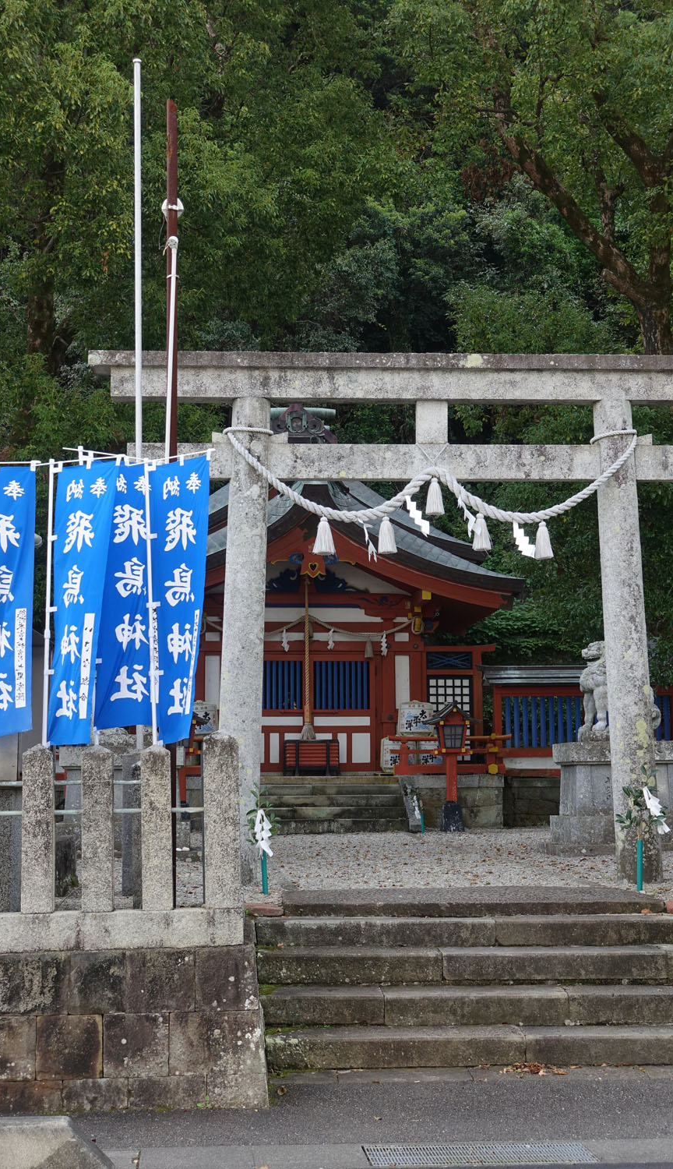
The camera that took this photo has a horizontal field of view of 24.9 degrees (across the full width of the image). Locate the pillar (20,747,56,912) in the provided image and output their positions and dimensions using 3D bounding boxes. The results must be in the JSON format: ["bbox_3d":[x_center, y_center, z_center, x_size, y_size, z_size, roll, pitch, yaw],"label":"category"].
[{"bbox_3d":[-1.586,1.304,8.168,0.168,0.887,0.155,0,-7,-5],"label":"pillar"}]

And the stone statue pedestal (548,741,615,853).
[{"bbox_3d":[2.875,2.120,15.379,1.250,1.058,1.150,0,-6,-3],"label":"stone statue pedestal"}]

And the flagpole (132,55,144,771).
[{"bbox_3d":[-1.514,-1.197,11.686,0.055,6.000,0.055,-1,-7,-3],"label":"flagpole"}]

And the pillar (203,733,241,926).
[{"bbox_3d":[-0.616,1.276,8.139,0.185,0.963,0.175,0,-6,-7],"label":"pillar"}]

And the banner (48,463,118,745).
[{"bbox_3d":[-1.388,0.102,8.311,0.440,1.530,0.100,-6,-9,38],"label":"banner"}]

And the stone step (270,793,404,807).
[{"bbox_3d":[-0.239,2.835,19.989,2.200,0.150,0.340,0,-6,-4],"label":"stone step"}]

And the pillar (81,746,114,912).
[{"bbox_3d":[-1.258,1.278,8.024,0.160,0.856,0.155,0,-6,-7],"label":"pillar"}]

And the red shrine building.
[{"bbox_3d":[-0.336,0.767,24.955,6.188,4.627,4.100,0,-7,-2],"label":"red shrine building"}]

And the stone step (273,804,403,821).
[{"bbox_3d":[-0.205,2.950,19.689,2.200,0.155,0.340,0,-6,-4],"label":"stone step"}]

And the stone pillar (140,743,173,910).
[{"bbox_3d":[-0.963,1.300,8.219,0.167,0.878,0.155,0,-7,-5],"label":"stone pillar"}]

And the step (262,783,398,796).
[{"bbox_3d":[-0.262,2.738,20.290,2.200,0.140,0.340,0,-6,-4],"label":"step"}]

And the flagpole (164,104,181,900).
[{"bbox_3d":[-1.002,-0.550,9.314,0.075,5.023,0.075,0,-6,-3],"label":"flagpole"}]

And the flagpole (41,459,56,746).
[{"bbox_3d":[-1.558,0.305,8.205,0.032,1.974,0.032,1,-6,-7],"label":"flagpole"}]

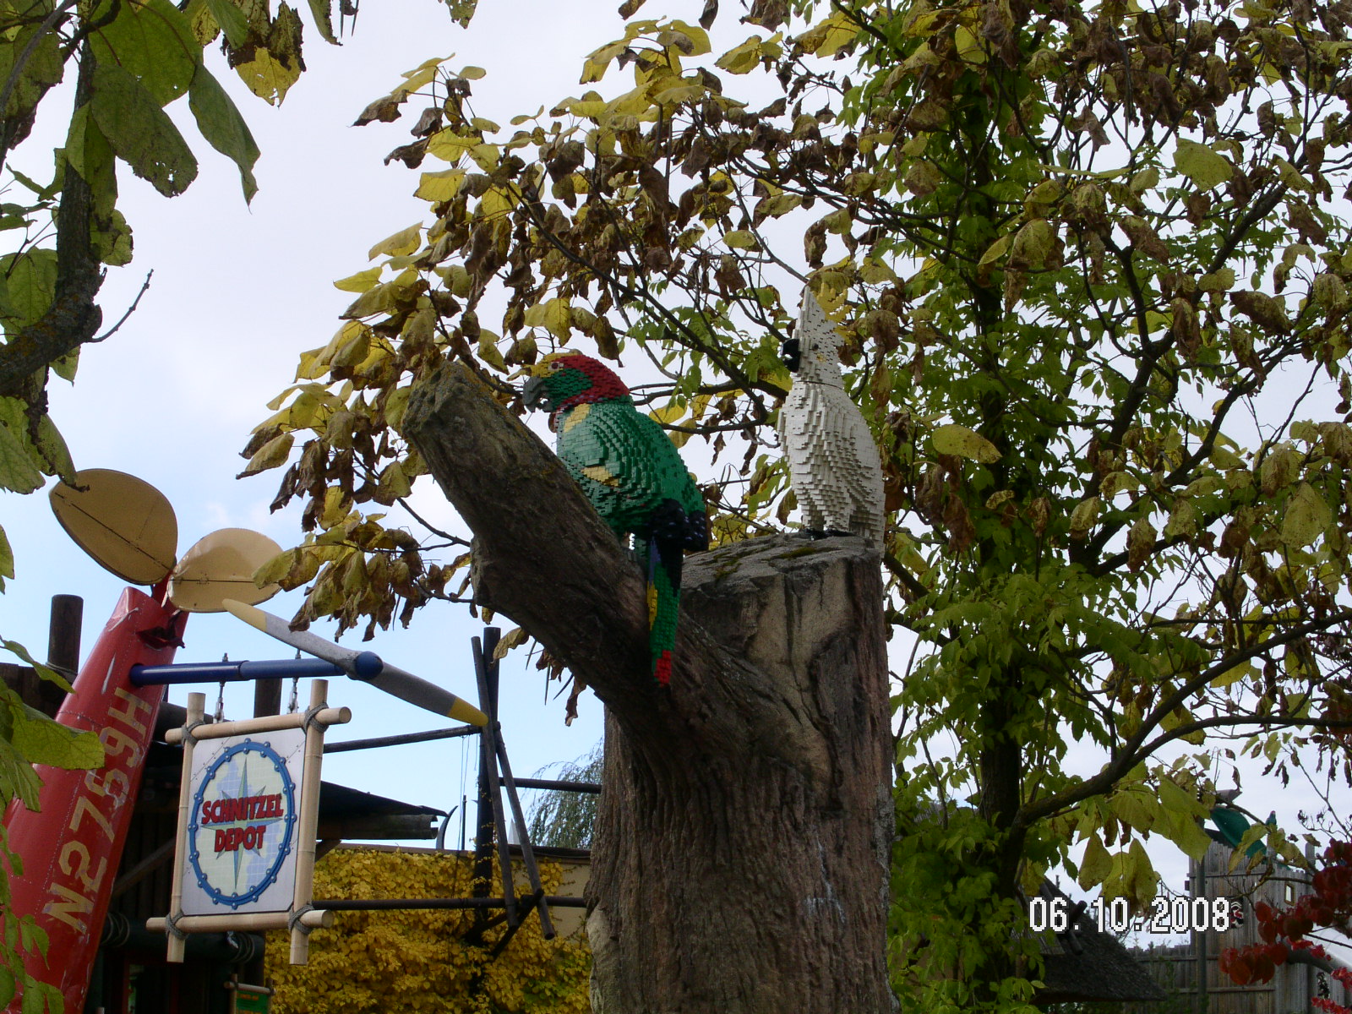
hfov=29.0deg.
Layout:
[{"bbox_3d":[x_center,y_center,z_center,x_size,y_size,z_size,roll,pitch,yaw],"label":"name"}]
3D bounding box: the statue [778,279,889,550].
[{"bbox_3d":[0.285,-0.150,4.720,0.235,0.460,0.155,12,-16,-41],"label":"statue"}]

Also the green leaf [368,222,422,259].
[{"bbox_3d":[-0.730,-0.692,6.800,0.140,0.080,0.080,1,-12,0],"label":"green leaf"}]

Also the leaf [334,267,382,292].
[{"bbox_3d":[-0.826,-0.591,6.800,0.122,0.055,0.090,1,-12,0],"label":"leaf"}]

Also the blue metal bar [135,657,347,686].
[{"bbox_3d":[-2.348,0.870,13.895,1.753,0.105,0.105,-5,-13,41],"label":"blue metal bar"}]

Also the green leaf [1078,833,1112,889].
[{"bbox_3d":[1.024,0.867,6.400,0.085,0.135,0.050,1,-12,0],"label":"green leaf"}]

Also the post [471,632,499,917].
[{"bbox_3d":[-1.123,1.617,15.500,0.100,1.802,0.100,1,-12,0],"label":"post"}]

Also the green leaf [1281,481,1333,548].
[{"bbox_3d":[1.639,0.019,6.800,0.135,0.165,0.050,1,-12,0],"label":"green leaf"}]

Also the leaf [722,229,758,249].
[{"bbox_3d":[0.166,-0.696,6.800,0.095,0.055,0.090,1,-12,0],"label":"leaf"}]

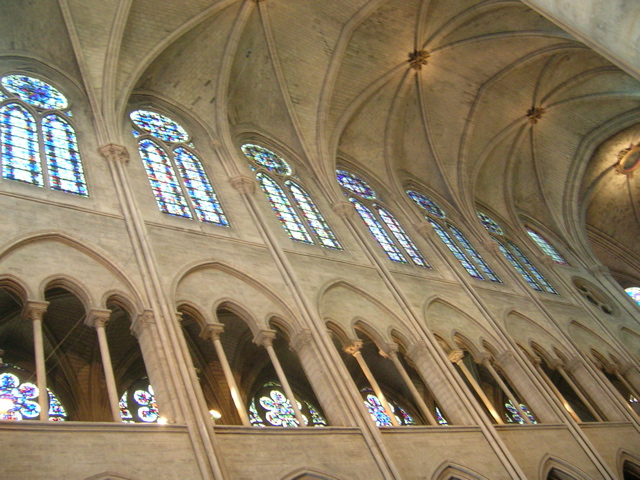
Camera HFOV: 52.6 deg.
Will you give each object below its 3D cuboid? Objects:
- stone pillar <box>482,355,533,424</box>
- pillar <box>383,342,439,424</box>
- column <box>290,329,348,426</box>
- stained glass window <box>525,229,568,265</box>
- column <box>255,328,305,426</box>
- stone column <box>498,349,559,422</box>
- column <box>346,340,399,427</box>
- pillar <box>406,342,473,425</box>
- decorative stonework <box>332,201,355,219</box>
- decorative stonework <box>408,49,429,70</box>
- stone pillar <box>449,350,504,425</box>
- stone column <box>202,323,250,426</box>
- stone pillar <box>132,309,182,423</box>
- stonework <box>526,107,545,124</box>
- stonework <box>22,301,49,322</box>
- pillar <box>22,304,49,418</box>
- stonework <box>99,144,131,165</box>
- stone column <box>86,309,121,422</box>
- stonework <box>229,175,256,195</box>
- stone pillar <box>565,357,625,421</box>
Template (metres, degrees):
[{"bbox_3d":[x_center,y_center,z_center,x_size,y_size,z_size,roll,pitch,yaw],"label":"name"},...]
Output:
[{"bbox_3d":[8.196,6.408,27.819,0.500,3.973,0.500,12,-57,-37],"label":"stone pillar"},{"bbox_3d":[3.376,5.370,23.602,0.620,3.750,0.620,12,-57,-36],"label":"pillar"},{"bbox_3d":[-0.030,4.656,21.202,0.950,3.900,0.850,12,-57,-36],"label":"column"},{"bbox_3d":[15.981,0.454,46.148,1.900,3.700,0.250,12,-57,-36],"label":"stained glass window"},{"bbox_3d":[-1.129,4.422,20.300,0.620,3.750,0.620,12,-57,-36],"label":"column"},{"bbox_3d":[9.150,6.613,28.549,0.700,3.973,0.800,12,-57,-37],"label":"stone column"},{"bbox_3d":[1.954,5.068,23.041,0.500,3.973,0.500,12,-57,-37],"label":"column"},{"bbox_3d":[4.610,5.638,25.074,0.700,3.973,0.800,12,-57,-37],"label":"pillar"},{"bbox_3d":[1.171,-1.476,31.993,1.050,0.800,0.700,12,-57,-36],"label":"decorative stonework"},{"bbox_3d":[5.872,-10.590,38.200,1.000,0.550,1.000,-16,-44,-16],"label":"decorative stonework"},{"bbox_3d":[6.357,5.979,25.843,0.620,3.750,0.620,12,-57,-36],"label":"stone pillar"},{"bbox_3d":[-2.699,4.068,19.478,0.500,3.973,0.500,12,-57,-37],"label":"stone column"},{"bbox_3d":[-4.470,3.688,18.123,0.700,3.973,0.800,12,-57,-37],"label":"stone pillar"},{"bbox_3d":[15.035,-8.682,45.151,1.000,0.550,1.000,-16,-44,-16],"label":"stonework"},{"bbox_3d":[-7.672,1.930,17.443,0.550,0.500,0.550,12,-57,-37],"label":"stonework"},{"bbox_3d":[-6.958,3.064,16.039,0.620,3.750,0.620,12,-57,-36],"label":"pillar"},{"bbox_3d":[-7.969,-3.310,25.093,1.050,0.550,0.600,12,-57,-37],"label":"stonework"},{"bbox_3d":[-5.567,3.410,17.057,0.620,3.750,0.620,12,-57,-36],"label":"stone column"},{"bbox_3d":[-3.397,-2.435,28.698,1.050,0.800,0.700,12,-57,-36],"label":"stonework"},{"bbox_3d":[13.178,7.360,31.318,0.950,3.900,0.850,12,-57,-36],"label":"stone pillar"}]

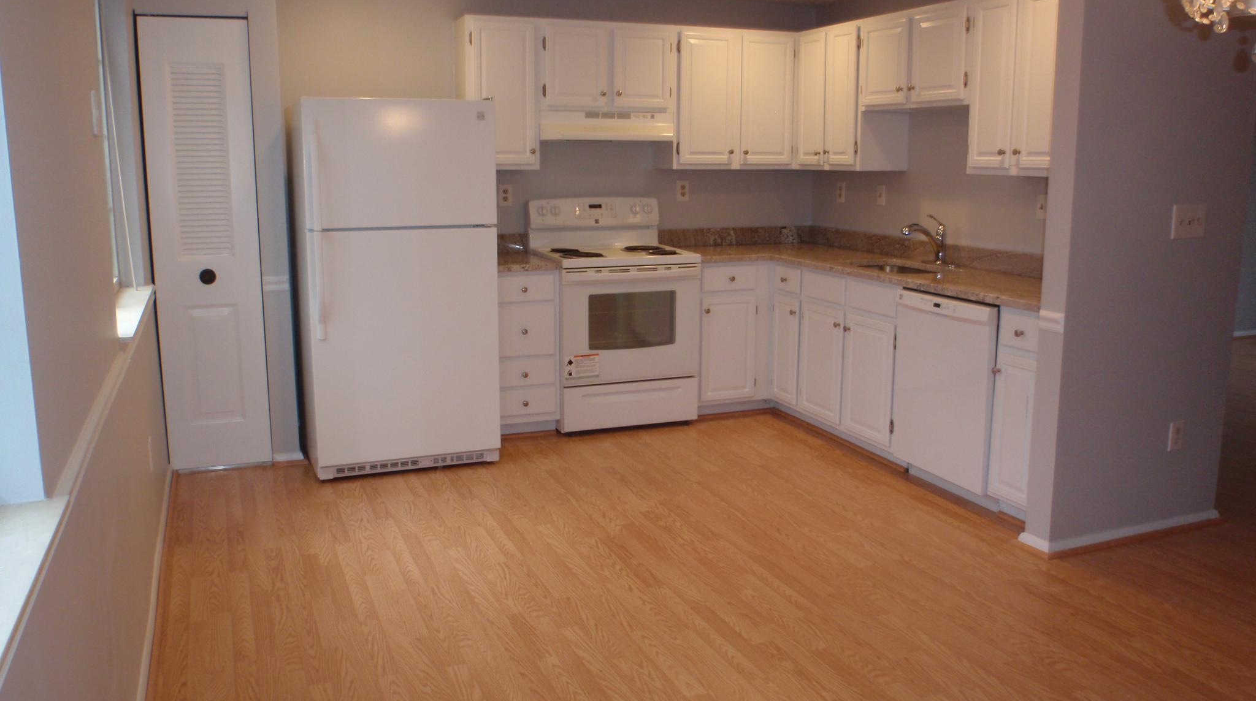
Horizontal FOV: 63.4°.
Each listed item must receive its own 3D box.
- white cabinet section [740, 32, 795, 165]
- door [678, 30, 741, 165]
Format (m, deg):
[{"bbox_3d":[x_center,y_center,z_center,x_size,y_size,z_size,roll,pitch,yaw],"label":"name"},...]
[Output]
[{"bbox_3d":[0.780,-1.402,5.699,0.322,0.692,0.022,-4,12,-21],"label":"white cabinet section"},{"bbox_3d":[0.451,-1.379,5.574,0.376,0.699,0.021,-4,12,-21],"label":"door"}]

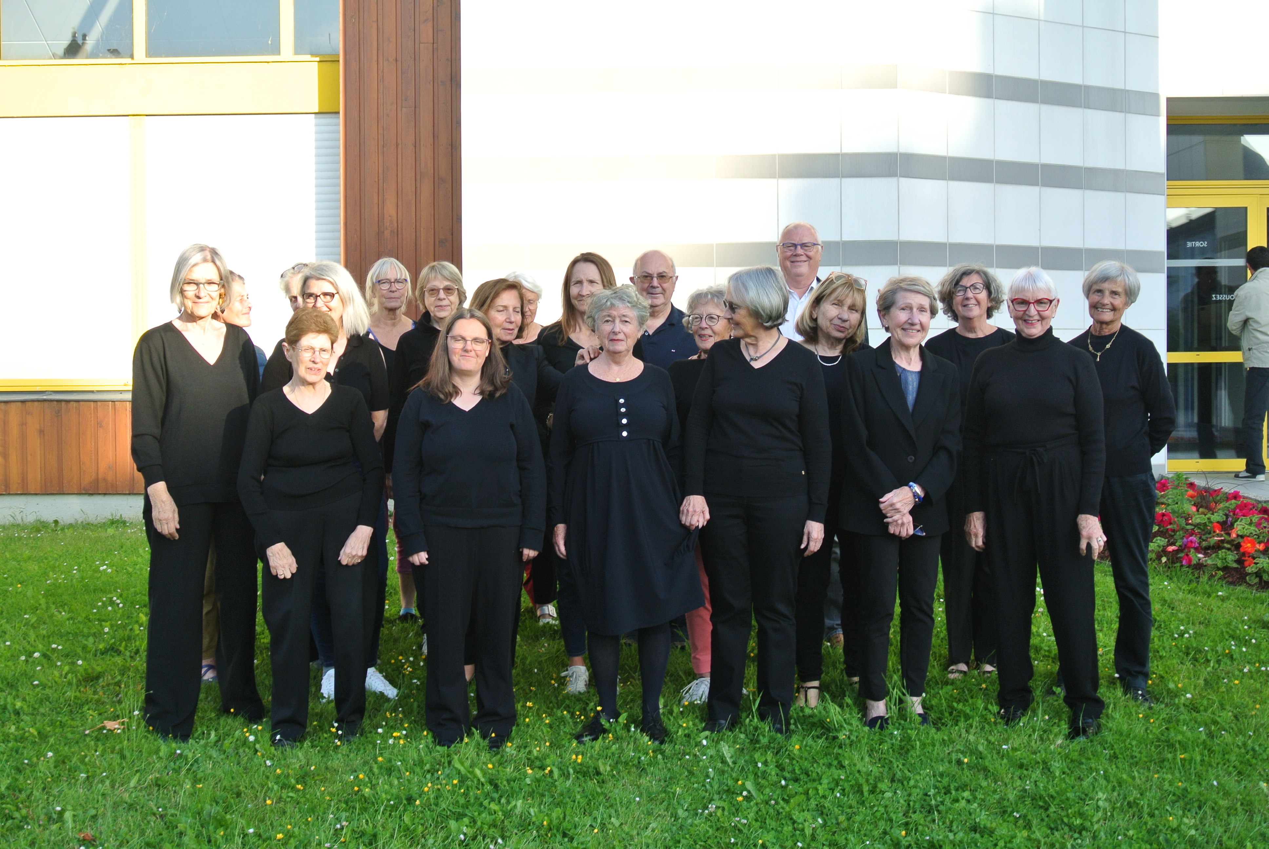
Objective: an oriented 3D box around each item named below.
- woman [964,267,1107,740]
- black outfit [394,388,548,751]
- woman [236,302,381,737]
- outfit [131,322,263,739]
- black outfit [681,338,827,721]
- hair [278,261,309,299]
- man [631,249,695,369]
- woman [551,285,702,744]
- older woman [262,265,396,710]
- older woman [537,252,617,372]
[{"bbox_3d":[1.420,0.258,5.250,0.500,1.632,0.350,0,2,12],"label":"woman"},{"bbox_3d":[-0.563,0.480,5.070,0.510,1.231,0.320,0,2,-3],"label":"black outfit"},{"bbox_3d":[-1.109,0.353,5.080,0.490,1.510,0.380,-1,2,-6],"label":"woman"},{"bbox_3d":[-1.510,0.370,5.120,0.460,1.445,0.330,-1,2,-14],"label":"outfit"},{"bbox_3d":[0.434,0.379,5.250,0.500,1.369,0.310,0,2,3],"label":"black outfit"},{"bbox_3d":[-1.384,-0.584,6.150,0.190,0.200,0.210,-1,2,-6],"label":"hair"},{"bbox_3d":[0.102,0.102,6.500,0.520,1.743,0.330,0,2,6],"label":"man"},{"bbox_3d":[-0.026,0.310,5.150,0.520,1.600,0.380,-1,2,0],"label":"woman"},{"bbox_3d":[-1.161,0.216,5.580,0.500,1.657,0.340,-1,2,-14],"label":"older woman"},{"bbox_3d":[-0.192,0.175,5.800,0.460,1.699,0.320,0,2,-1],"label":"older woman"}]

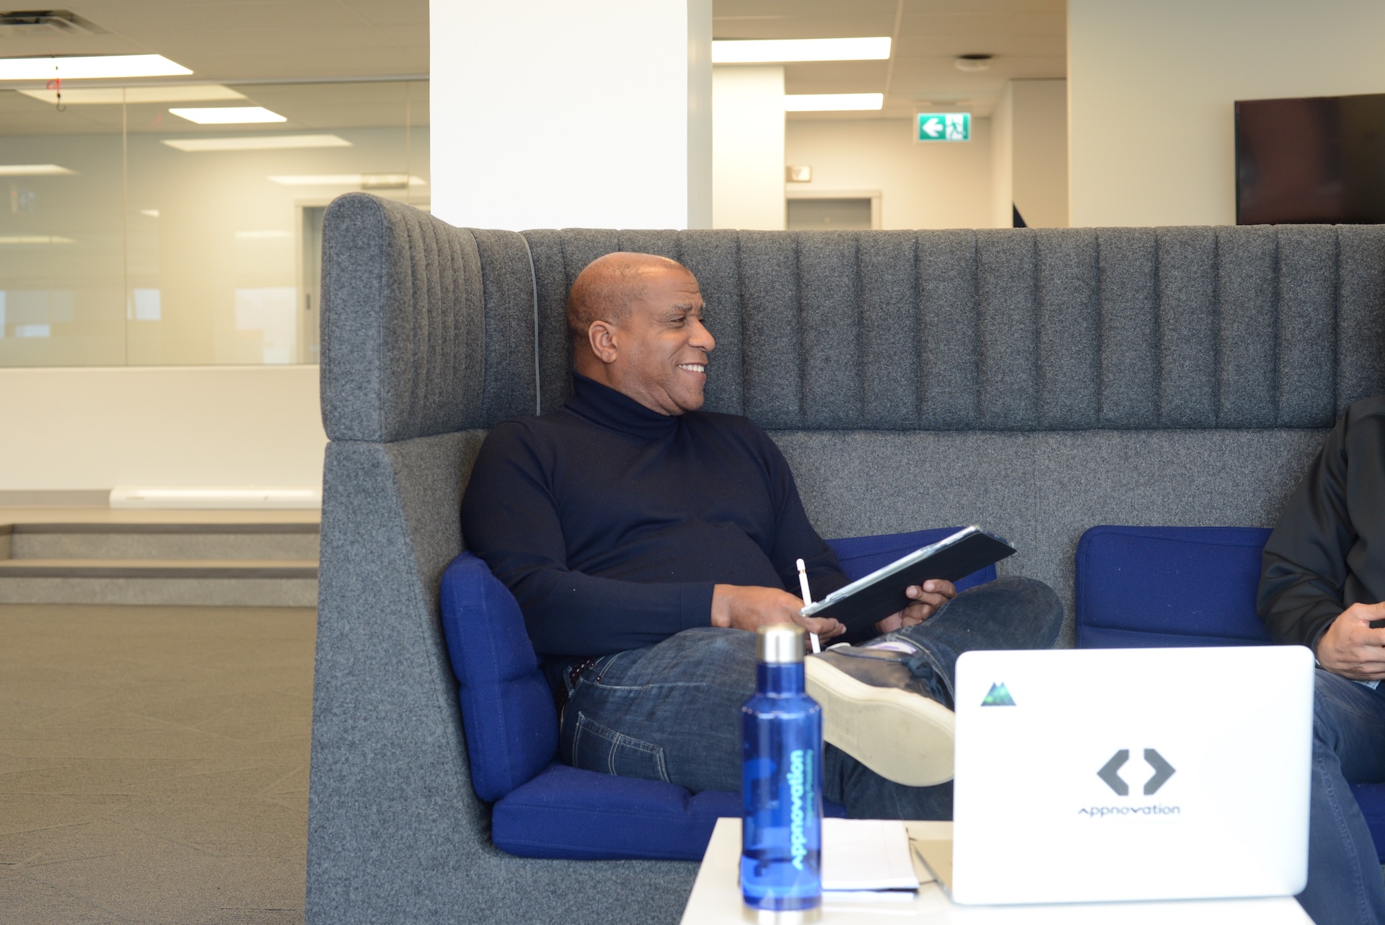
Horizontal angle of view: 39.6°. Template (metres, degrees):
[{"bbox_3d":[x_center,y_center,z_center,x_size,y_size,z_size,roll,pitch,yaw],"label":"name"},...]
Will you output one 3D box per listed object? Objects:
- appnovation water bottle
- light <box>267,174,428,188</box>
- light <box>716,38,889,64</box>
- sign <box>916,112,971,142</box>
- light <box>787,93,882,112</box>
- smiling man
[{"bbox_3d":[0.081,0.281,1.756,0.072,0.261,0.072,-1,2,0],"label":"appnovation water bottle"},{"bbox_3d":[-2.889,-2.394,16.250,1.210,0.070,0.600,0,2,4],"label":"light"},{"bbox_3d":[0.466,-2.253,10.461,1.210,0.070,0.610,0,2,4],"label":"light"},{"bbox_3d":[1.613,-2.151,12.350,0.340,0.185,0.060,0,2,4],"label":"sign"},{"bbox_3d":[0.908,-2.312,12.272,0.610,0.070,0.610,0,2,4],"label":"light"},{"bbox_3d":[0.114,0.298,2.720,0.720,1.180,0.830,-2,2,-37],"label":"smiling man"}]

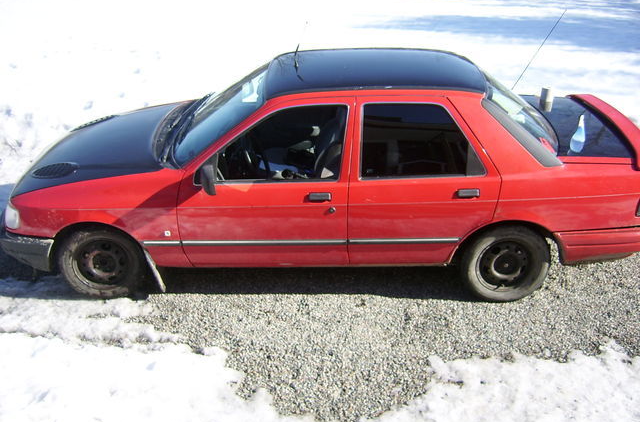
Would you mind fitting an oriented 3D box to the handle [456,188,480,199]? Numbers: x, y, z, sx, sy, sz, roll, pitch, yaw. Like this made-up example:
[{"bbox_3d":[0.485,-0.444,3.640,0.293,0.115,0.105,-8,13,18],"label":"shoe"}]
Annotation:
[{"bbox_3d":[0.879,-0.102,3.821,0.140,0.050,0.040,0,27,3],"label":"handle"}]

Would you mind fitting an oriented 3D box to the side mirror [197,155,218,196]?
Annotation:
[{"bbox_3d":[-0.657,-0.190,3.807,0.100,0.130,0.180,0,27,3],"label":"side mirror"}]

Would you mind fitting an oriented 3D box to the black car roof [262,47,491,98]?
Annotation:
[{"bbox_3d":[0.367,-0.951,4.355,1.420,0.130,1.110,0,27,3],"label":"black car roof"}]

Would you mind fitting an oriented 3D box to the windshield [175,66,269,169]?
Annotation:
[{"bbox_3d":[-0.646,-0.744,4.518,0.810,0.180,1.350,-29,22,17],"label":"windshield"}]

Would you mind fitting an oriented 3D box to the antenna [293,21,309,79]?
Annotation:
[{"bbox_3d":[-0.118,-1.094,4.343,0.050,0.342,0.040,12,27,-3],"label":"antenna"}]

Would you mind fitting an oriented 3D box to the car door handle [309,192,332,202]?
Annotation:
[{"bbox_3d":[0.004,-0.087,3.879,0.145,0.050,0.040,0,27,3],"label":"car door handle"}]

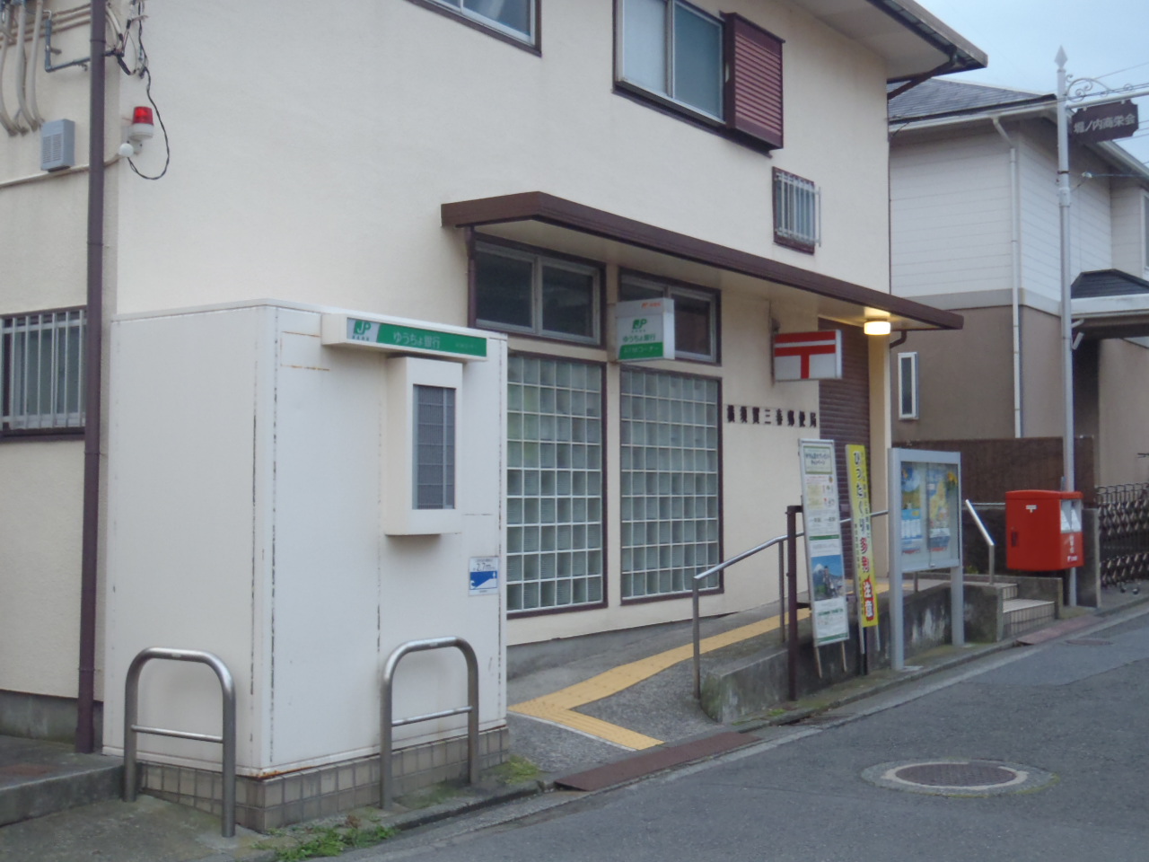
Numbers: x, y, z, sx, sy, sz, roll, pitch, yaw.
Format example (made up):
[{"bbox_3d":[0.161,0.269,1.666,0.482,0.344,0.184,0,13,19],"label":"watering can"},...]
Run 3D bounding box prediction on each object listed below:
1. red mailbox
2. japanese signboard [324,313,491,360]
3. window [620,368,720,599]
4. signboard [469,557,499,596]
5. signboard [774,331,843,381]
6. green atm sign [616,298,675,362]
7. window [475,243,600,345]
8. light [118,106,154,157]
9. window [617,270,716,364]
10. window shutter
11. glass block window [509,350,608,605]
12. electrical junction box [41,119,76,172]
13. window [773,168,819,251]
[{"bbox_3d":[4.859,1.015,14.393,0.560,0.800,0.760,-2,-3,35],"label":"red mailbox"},{"bbox_3d":[-0.835,-0.464,7.073,0.160,0.150,1.075,-2,-3,35],"label":"japanese signboard"},{"bbox_3d":[0.798,0.452,11.588,0.100,1.830,1.620,-2,-3,35],"label":"window"},{"bbox_3d":[-0.497,0.812,7.796,0.020,0.217,0.252,-2,-3,36],"label":"signboard"},{"bbox_3d":[2.168,-0.679,12.897,0.615,0.446,0.131,-2,-3,36],"label":"signboard"},{"bbox_3d":[0.557,-0.771,10.808,0.424,0.463,0.161,-2,-3,36],"label":"green atm sign"},{"bbox_3d":[-0.244,-0.981,10.165,0.100,0.600,1.530,-2,-3,35],"label":"window"},{"bbox_3d":[-2.236,-1.529,7.131,0.160,0.250,0.130,-2,-3,35],"label":"light"},{"bbox_3d":[0.816,-0.944,11.729,0.101,0.670,1.613,-2,-3,36],"label":"window"},{"bbox_3d":[1.635,-3.178,12.793,0.151,1.036,0.897,-2,-3,36],"label":"window shutter"},{"bbox_3d":[-0.241,0.390,10.235,0.101,1.865,1.588,-2,-3,36],"label":"glass block window"},{"bbox_3d":[-2.737,-1.513,7.393,0.190,0.250,0.072,-2,-3,35],"label":"electrical junction box"},{"bbox_3d":[2.143,-2.129,13.455,0.120,0.720,0.870,-2,-3,35],"label":"window"}]

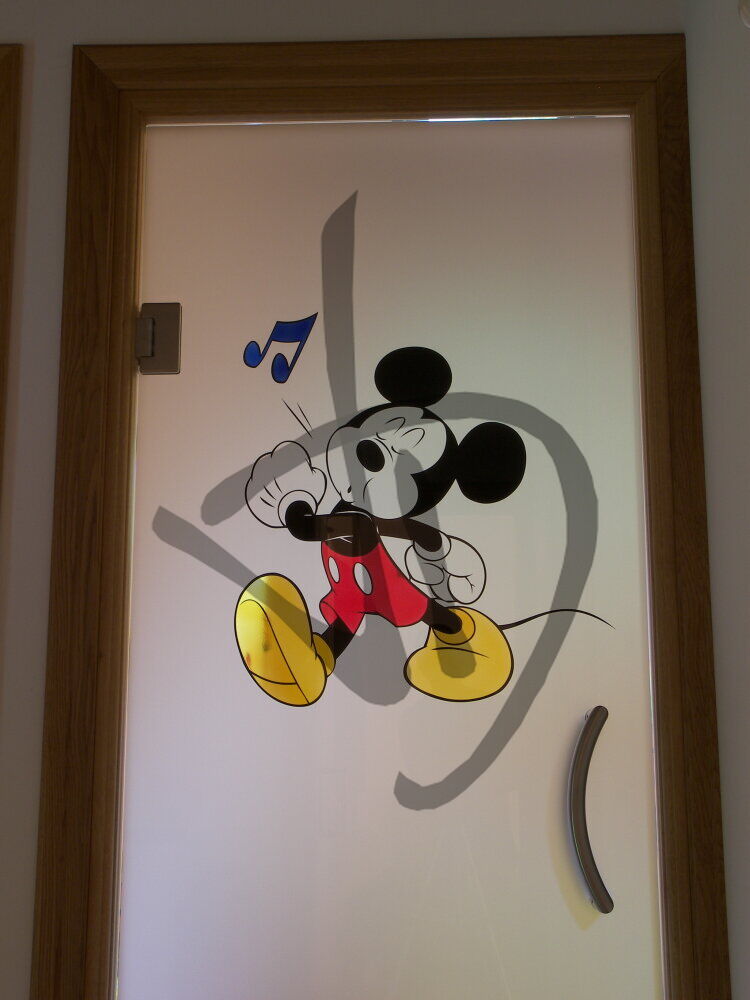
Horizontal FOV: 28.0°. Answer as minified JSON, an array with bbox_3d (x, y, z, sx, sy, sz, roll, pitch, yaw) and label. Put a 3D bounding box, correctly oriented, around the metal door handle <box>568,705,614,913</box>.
[{"bbox_3d":[0.259,0.374,1.824,0.051,0.245,0.060,0,-12,2],"label":"metal door handle"}]

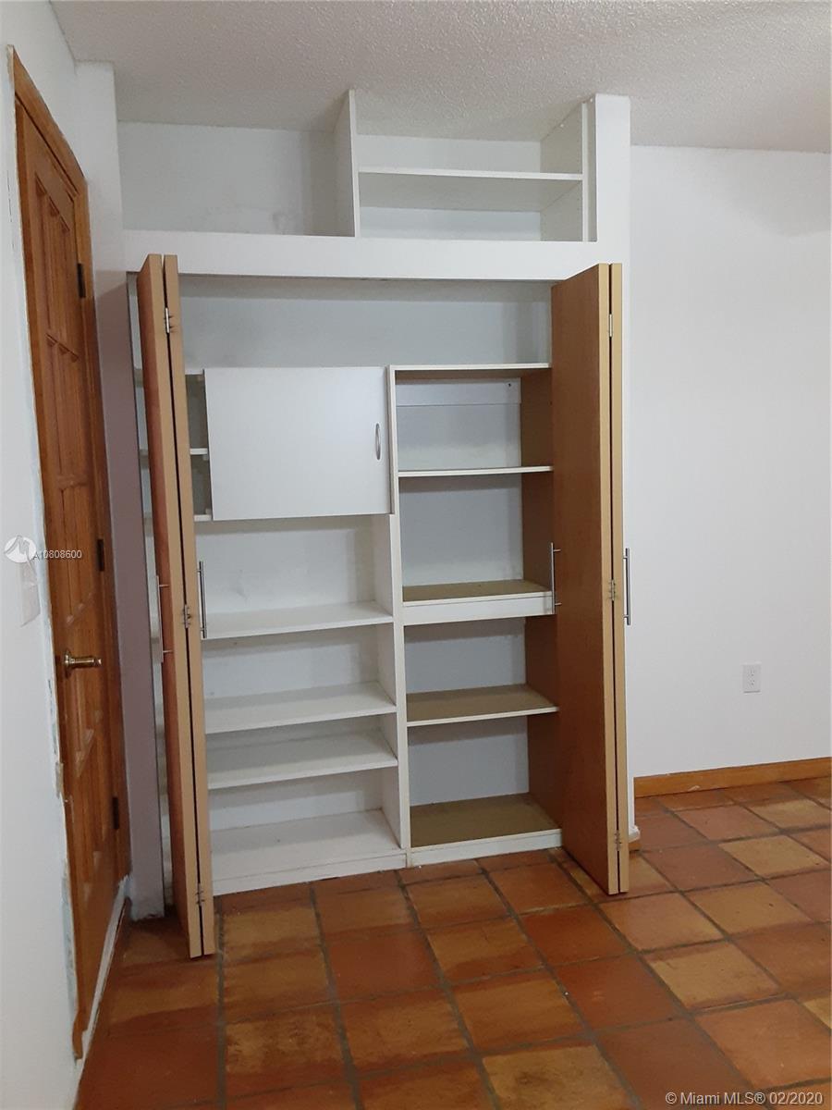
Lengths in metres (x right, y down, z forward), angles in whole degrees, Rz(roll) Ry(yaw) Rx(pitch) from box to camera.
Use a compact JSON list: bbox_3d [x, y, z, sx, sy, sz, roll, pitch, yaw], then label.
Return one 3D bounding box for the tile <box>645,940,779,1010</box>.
[{"bbox_3d":[0.832,1.186,2.448,0.277,0.013,0.283,-3,6,-12],"label":"tile"}]

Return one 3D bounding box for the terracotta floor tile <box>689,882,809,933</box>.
[{"bbox_3d":[1.012,1.084,2.654,0.268,0.015,0.268,-3,6,-12],"label":"terracotta floor tile"}]

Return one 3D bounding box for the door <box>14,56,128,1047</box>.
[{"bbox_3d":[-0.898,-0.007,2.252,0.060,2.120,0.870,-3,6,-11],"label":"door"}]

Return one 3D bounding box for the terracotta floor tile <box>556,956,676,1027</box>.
[{"bbox_3d":[0.532,1.167,2.311,0.271,0.015,0.277,-3,6,-12],"label":"terracotta floor tile"}]

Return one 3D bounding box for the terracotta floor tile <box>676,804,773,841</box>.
[{"bbox_3d":[1.200,1.036,3.351,0.290,0.015,0.277,-3,6,-12],"label":"terracotta floor tile"}]

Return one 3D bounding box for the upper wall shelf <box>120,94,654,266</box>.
[{"bbox_3d":[-0.117,-1.178,2.879,1.599,0.572,0.440,-3,6,-12],"label":"upper wall shelf"}]

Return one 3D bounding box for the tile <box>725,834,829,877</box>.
[{"bbox_3d":[1.308,1.102,3.163,0.278,0.013,0.281,-3,6,-12],"label":"tile"}]

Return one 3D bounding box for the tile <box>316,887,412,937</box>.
[{"bbox_3d":[-0.161,1.145,2.752,0.283,0.015,0.278,-3,6,-12],"label":"tile"}]

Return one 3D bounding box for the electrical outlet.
[{"bbox_3d":[1.400,0.514,3.598,0.075,0.118,0.009,-3,6,-12],"label":"electrical outlet"}]

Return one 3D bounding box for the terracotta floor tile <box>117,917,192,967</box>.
[{"bbox_3d":[-0.728,1.150,2.577,0.268,0.015,0.268,-3,6,-12],"label":"terracotta floor tile"}]

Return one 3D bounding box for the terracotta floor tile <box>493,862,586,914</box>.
[{"bbox_3d":[0.398,1.090,2.810,0.258,0.015,0.268,-3,6,-12],"label":"terracotta floor tile"}]

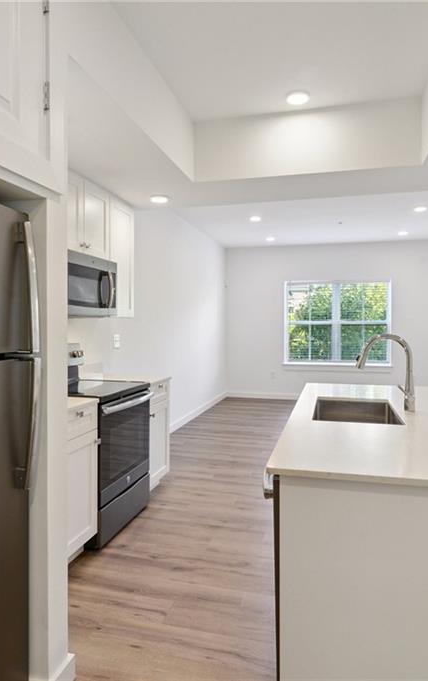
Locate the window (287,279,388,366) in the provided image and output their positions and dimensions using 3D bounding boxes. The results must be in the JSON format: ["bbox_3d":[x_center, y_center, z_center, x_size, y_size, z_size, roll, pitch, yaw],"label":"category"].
[{"bbox_3d":[2.210,-0.306,8.223,1.855,1.550,0.120,1,2,15],"label":"window"}]

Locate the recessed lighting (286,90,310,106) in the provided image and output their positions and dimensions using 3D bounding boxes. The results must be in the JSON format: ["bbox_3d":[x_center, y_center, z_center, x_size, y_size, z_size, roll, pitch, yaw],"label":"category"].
[{"bbox_3d":[0.534,-1.528,2.876,0.160,0.030,0.160,1,2,15],"label":"recessed lighting"}]

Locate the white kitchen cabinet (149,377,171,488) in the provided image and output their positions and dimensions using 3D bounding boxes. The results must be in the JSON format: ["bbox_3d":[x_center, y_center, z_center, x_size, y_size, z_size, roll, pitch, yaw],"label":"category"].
[{"bbox_3d":[-0.750,0.781,3.834,0.635,0.908,0.476,1,2,15],"label":"white kitchen cabinet"}]

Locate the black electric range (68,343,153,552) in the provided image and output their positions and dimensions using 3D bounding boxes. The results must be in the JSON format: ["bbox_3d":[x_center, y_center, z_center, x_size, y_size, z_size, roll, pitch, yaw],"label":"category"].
[{"bbox_3d":[-0.881,0.649,3.191,0.700,1.210,0.756,1,2,15],"label":"black electric range"}]

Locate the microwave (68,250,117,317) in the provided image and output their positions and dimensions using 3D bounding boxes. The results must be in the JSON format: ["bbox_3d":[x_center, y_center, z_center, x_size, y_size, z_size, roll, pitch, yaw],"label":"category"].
[{"bbox_3d":[-1.024,-0.376,3.196,0.410,0.415,0.756,1,2,15],"label":"microwave"}]

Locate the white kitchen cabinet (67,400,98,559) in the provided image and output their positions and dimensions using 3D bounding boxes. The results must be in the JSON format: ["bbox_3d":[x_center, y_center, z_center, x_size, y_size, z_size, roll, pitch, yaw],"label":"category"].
[{"bbox_3d":[-1.065,0.816,2.653,0.635,0.908,0.400,1,2,15],"label":"white kitchen cabinet"}]

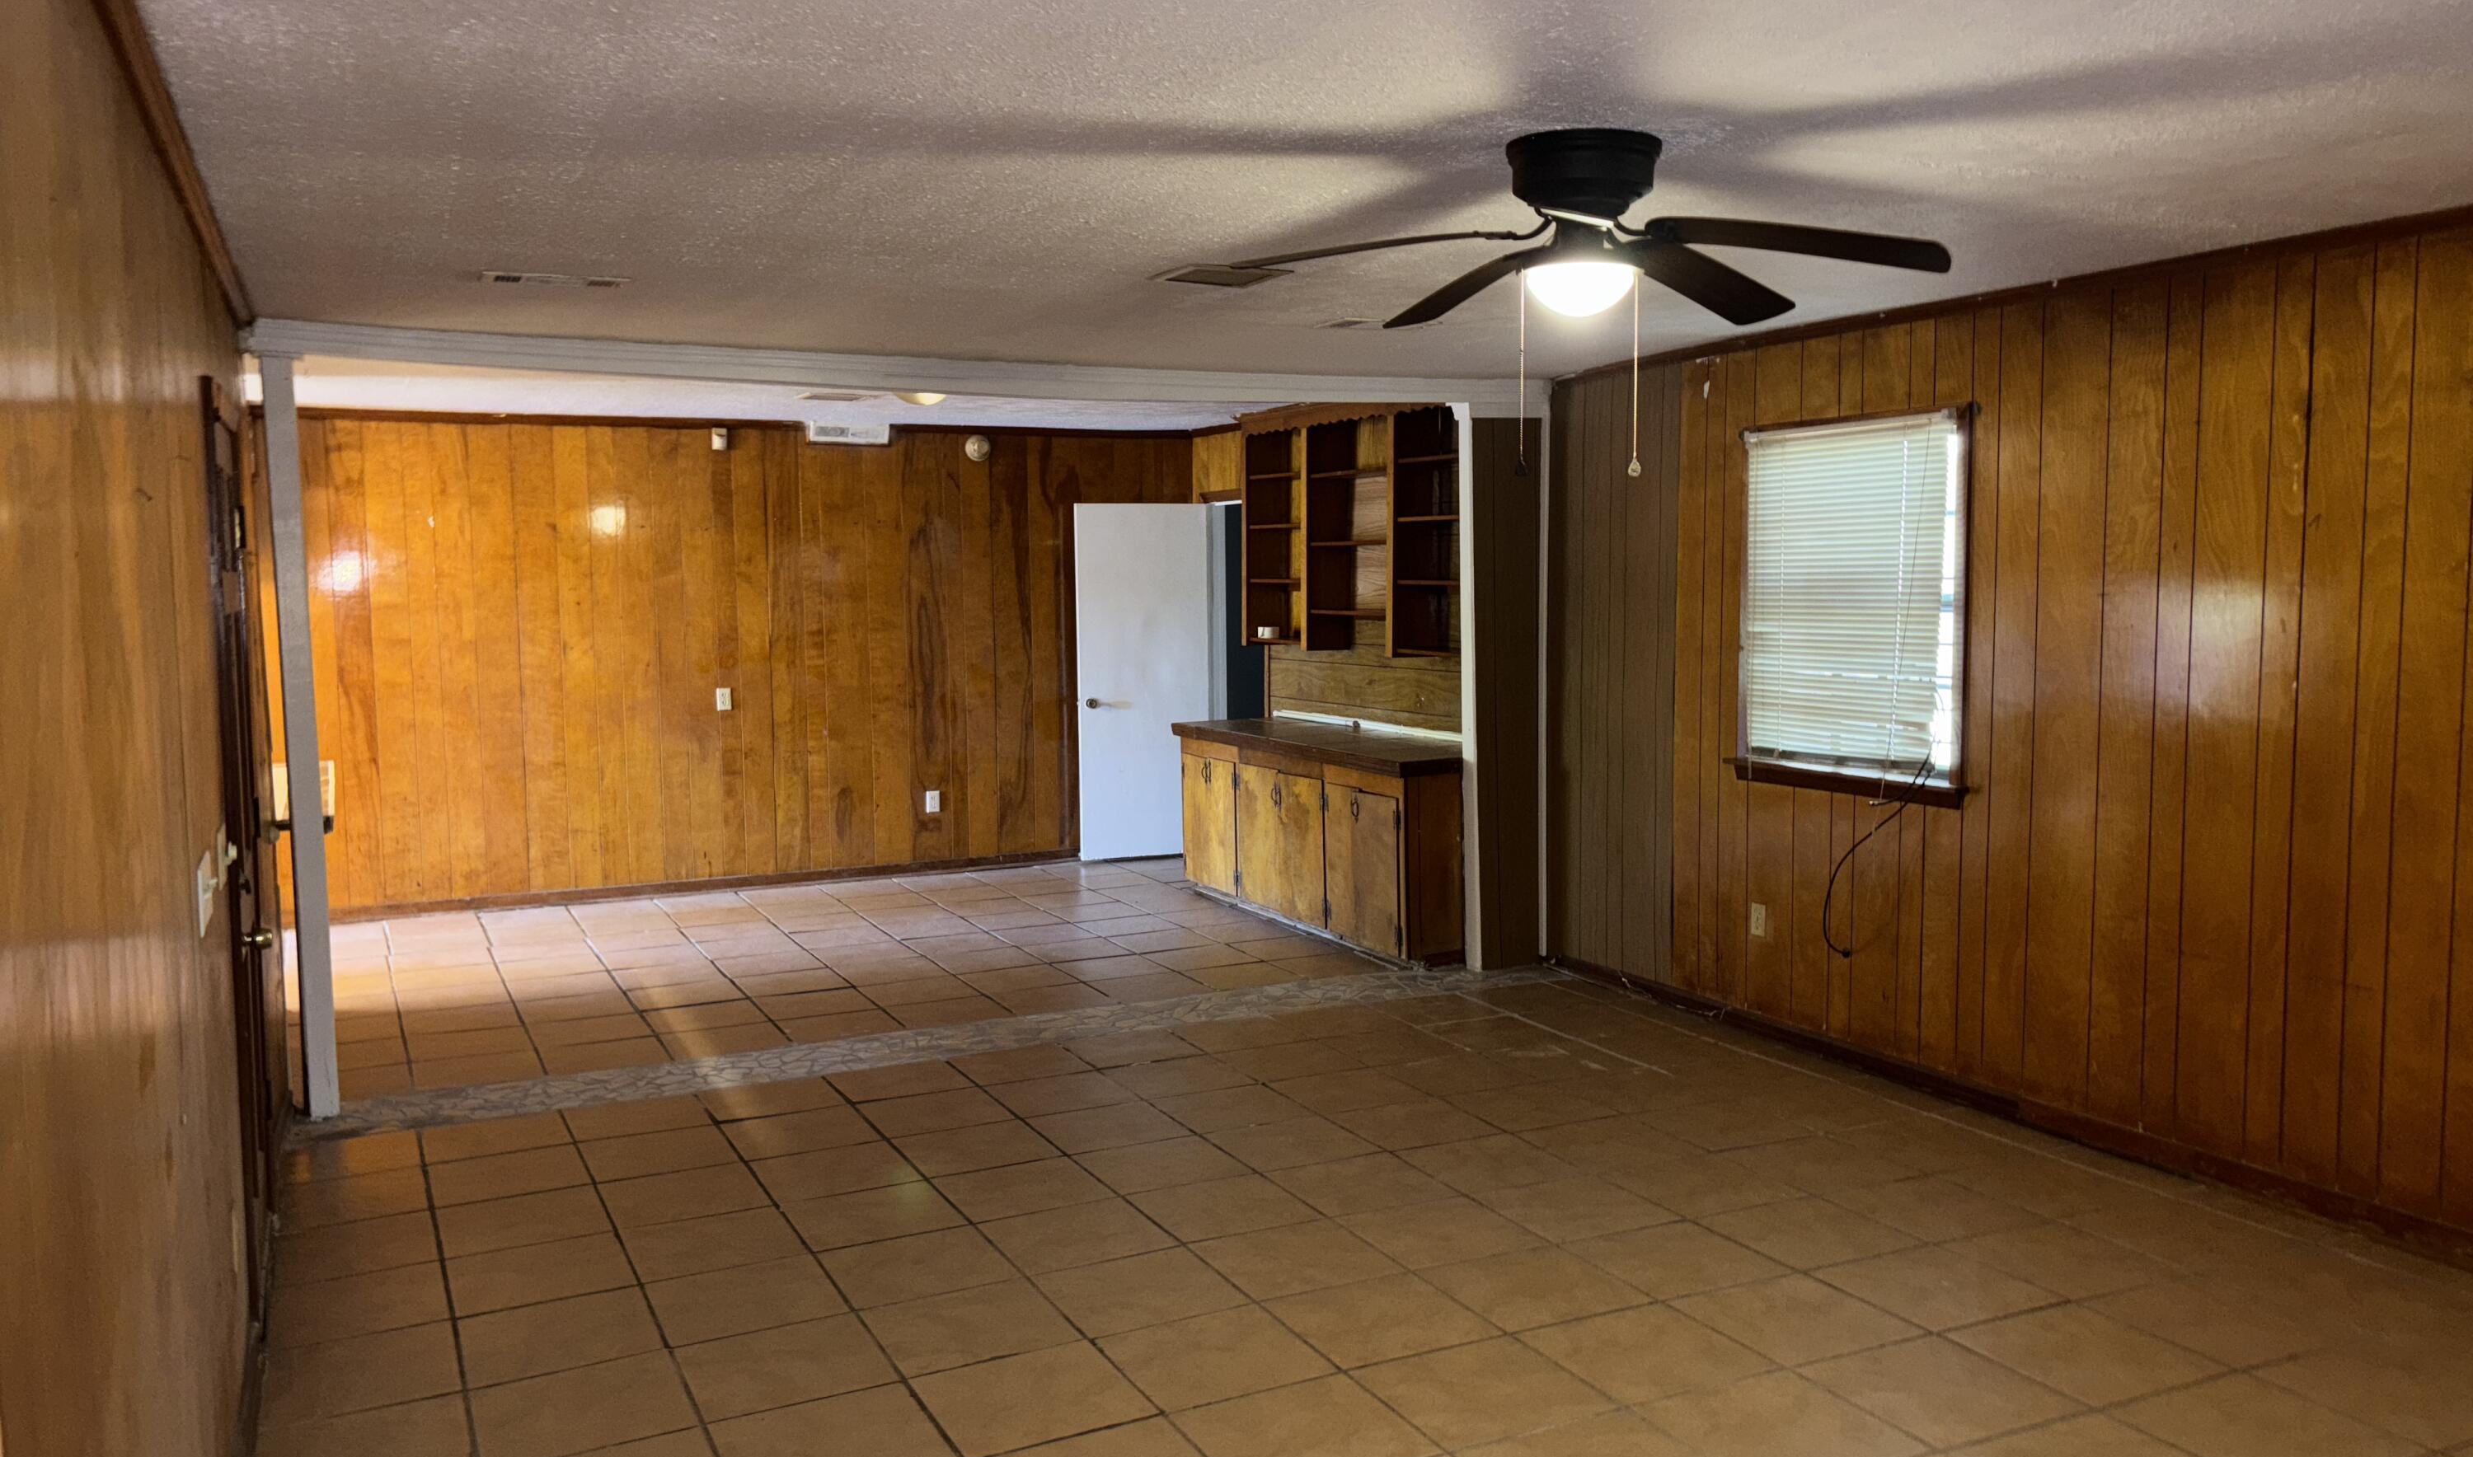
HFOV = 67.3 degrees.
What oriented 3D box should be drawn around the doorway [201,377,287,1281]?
[{"bbox_3d":[-2.384,0.284,4.419,0.100,2.090,0.960,-3,6,-26],"label":"doorway"}]

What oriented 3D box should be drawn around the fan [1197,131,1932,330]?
[{"bbox_3d":[0.633,-0.907,3.402,1.280,0.310,1.280,-3,6,-26],"label":"fan"}]

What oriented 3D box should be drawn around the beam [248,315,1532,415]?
[{"bbox_3d":[-0.879,-1.253,6.574,4.700,0.115,0.130,-3,6,-26],"label":"beam"}]

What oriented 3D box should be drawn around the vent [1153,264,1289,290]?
[{"bbox_3d":[-0.040,-1.181,4.864,0.300,0.025,0.300,-3,6,-26],"label":"vent"}]

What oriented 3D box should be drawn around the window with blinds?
[{"bbox_3d":[1.980,-0.420,6.062,0.100,1.160,0.950,-3,6,-26],"label":"window with blinds"}]

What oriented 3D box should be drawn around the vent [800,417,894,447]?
[{"bbox_3d":[-2.055,-1.571,9.882,0.450,0.135,0.060,-3,6,-26],"label":"vent"}]

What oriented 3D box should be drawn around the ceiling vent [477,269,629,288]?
[{"bbox_3d":[-1.748,-1.149,4.761,0.350,0.025,0.180,-3,6,-26],"label":"ceiling vent"}]

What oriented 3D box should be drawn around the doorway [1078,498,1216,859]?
[{"bbox_3d":[-0.517,-0.271,10.585,0.820,2.020,0.080,-4,6,-29],"label":"doorway"}]

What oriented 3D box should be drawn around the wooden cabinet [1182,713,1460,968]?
[{"bbox_3d":[0.431,0.461,8.672,0.610,0.870,2.130,-3,6,-26],"label":"wooden cabinet"}]

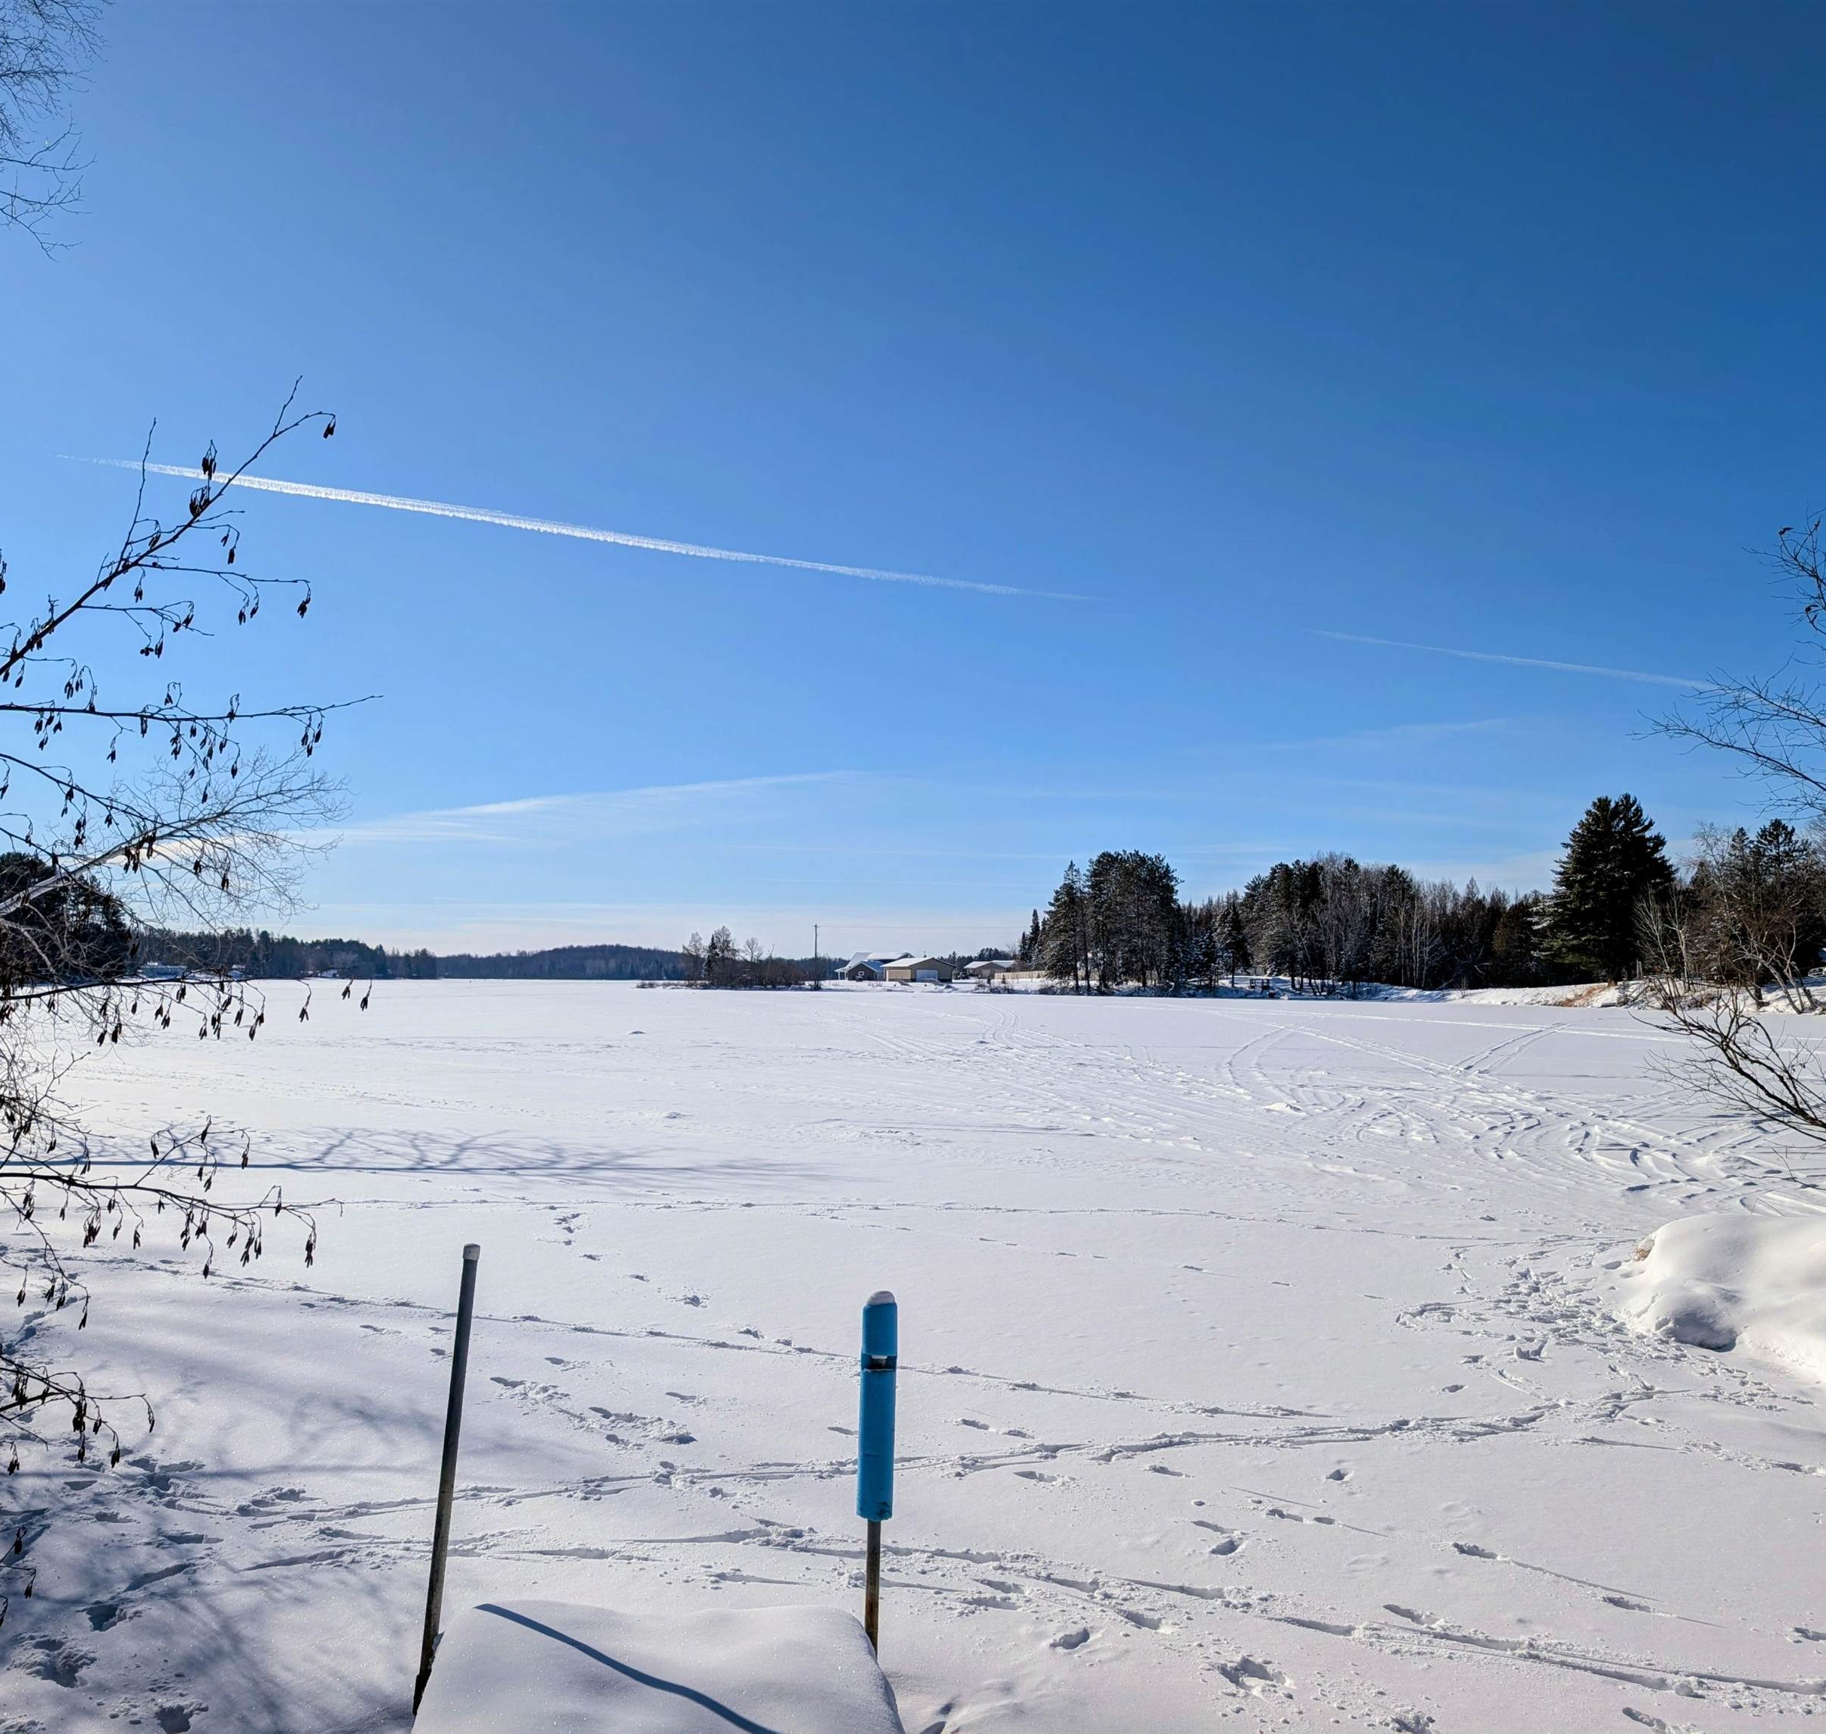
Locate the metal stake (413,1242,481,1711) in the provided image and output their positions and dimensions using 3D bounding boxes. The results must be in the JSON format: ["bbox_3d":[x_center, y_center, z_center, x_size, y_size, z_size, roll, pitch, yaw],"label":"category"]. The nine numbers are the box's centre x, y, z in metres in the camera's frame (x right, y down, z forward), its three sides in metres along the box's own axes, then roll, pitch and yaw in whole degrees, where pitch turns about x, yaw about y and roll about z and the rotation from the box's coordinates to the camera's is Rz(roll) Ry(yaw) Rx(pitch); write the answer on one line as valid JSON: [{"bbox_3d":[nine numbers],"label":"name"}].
[{"bbox_3d":[-1.487,1.934,5.100,0.046,1.457,0.046,6,-4,0],"label":"metal stake"}]

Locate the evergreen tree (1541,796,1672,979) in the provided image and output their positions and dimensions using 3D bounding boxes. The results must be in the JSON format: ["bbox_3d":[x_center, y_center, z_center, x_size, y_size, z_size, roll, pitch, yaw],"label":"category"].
[{"bbox_3d":[69.581,2.250,160.000,13.322,18.993,13.056,0,-4,0],"label":"evergreen tree"}]

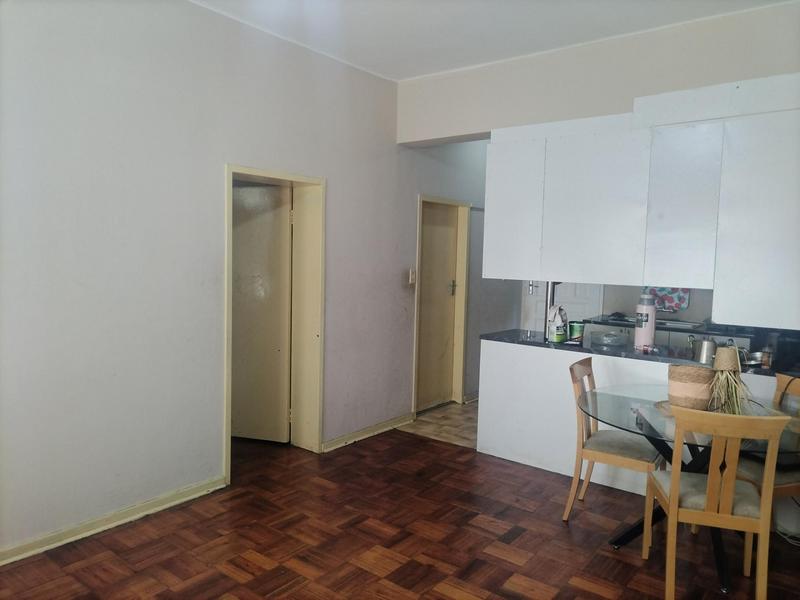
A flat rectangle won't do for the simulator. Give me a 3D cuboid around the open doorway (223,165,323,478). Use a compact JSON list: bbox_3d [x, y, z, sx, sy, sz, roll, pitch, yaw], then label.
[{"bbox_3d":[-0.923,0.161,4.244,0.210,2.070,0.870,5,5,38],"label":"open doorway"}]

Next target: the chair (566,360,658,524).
[{"bbox_3d":[1.282,0.848,3.515,0.520,0.915,0.430,4,5,33],"label":"chair"}]

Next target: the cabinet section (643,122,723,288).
[{"bbox_3d":[1.850,-0.586,3.867,0.418,1.008,0.330,5,5,38],"label":"cabinet section"}]

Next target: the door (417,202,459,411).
[{"bbox_3d":[0.300,0.080,5.923,0.050,2.030,0.810,5,5,38],"label":"door"}]

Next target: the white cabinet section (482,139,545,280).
[{"bbox_3d":[0.932,-0.680,4.576,0.473,1.042,0.330,5,5,38],"label":"white cabinet section"}]

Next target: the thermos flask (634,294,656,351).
[{"bbox_3d":[1.716,0.158,4.191,0.130,0.370,0.130,5,5,38],"label":"thermos flask"}]

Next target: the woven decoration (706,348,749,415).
[{"bbox_3d":[1.702,0.430,3.114,0.210,0.330,0.210,5,5,38],"label":"woven decoration"}]

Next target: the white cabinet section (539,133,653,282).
[{"bbox_3d":[1.402,-0.634,4.213,0.718,1.027,0.330,5,5,38],"label":"white cabinet section"}]

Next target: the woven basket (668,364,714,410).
[{"bbox_3d":[1.579,0.478,3.237,0.235,0.210,0.235,5,5,38],"label":"woven basket"}]

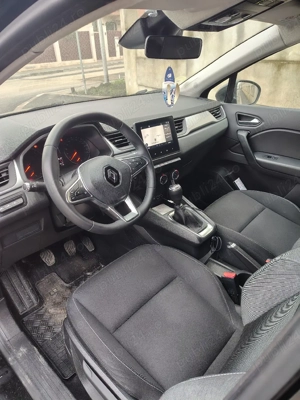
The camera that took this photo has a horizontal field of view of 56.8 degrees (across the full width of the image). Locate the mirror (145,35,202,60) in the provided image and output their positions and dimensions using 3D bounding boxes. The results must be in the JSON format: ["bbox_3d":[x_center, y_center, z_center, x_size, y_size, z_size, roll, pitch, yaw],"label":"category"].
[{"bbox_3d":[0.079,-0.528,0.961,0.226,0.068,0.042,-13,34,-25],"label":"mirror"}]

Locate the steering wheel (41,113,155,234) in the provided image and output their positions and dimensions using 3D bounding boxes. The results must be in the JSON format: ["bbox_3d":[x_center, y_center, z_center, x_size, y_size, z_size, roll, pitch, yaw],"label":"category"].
[{"bbox_3d":[-0.139,-0.078,0.830,0.365,0.360,0.095,-32,11,-38],"label":"steering wheel"}]

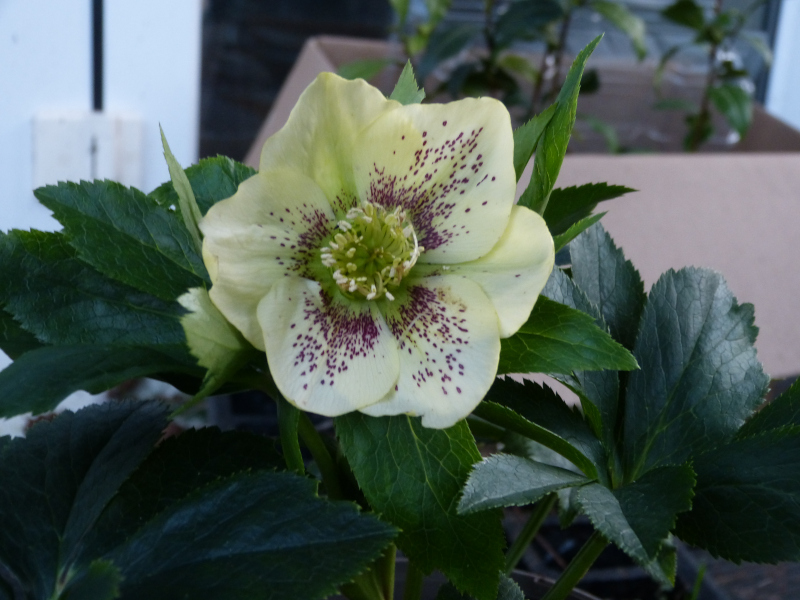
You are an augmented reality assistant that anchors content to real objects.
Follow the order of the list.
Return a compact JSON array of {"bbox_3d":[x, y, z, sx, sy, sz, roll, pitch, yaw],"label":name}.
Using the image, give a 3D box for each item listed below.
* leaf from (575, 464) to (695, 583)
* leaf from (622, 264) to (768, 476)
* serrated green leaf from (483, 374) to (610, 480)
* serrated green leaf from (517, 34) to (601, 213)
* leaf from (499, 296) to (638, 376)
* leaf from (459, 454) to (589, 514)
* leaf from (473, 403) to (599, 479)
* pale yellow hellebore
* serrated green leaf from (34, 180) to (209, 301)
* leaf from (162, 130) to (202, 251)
[{"bbox_3d":[0.054,0.051,0.288,0.025,0.012,0.034,-8,41,-13],"label":"leaf"},{"bbox_3d":[0.075,0.017,0.316,0.032,0.011,0.067,21,64,18],"label":"leaf"},{"bbox_3d":[0.036,0.029,0.304,0.041,0.009,0.018,40,49,3],"label":"serrated green leaf"},{"bbox_3d":[0.037,-0.039,0.285,0.008,0.045,0.013,16,9,-32],"label":"serrated green leaf"},{"bbox_3d":[0.034,0.009,0.291,0.044,0.009,0.021,11,43,17],"label":"leaf"},{"bbox_3d":[0.030,0.043,0.287,0.043,0.010,0.017,-5,40,-36],"label":"leaf"},{"bbox_3d":[0.033,0.034,0.300,0.038,0.008,0.014,31,18,-6],"label":"leaf"},{"bbox_3d":[-0.005,-0.011,0.276,0.076,0.076,0.030,4,1,-1],"label":"pale yellow hellebore"},{"bbox_3d":[-0.066,-0.014,0.305,0.053,0.009,0.025,28,45,0],"label":"serrated green leaf"},{"bbox_3d":[-0.049,-0.024,0.281,0.006,0.033,0.012,-13,15,18],"label":"leaf"}]

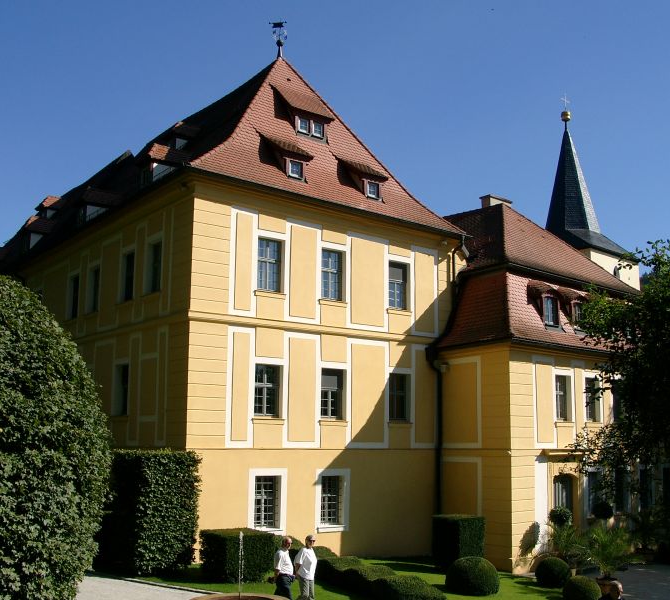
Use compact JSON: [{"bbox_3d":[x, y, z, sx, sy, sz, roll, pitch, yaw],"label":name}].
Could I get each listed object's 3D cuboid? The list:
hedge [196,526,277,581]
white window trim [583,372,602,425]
[{"bbox_3d":[-2.536,6.655,20.599,1.400,1.080,1.450,8,-12,-35],"label":"hedge"},{"bbox_3d":[9.245,3.505,28.224,1.208,1.878,0.200,8,-12,-37],"label":"white window trim"}]

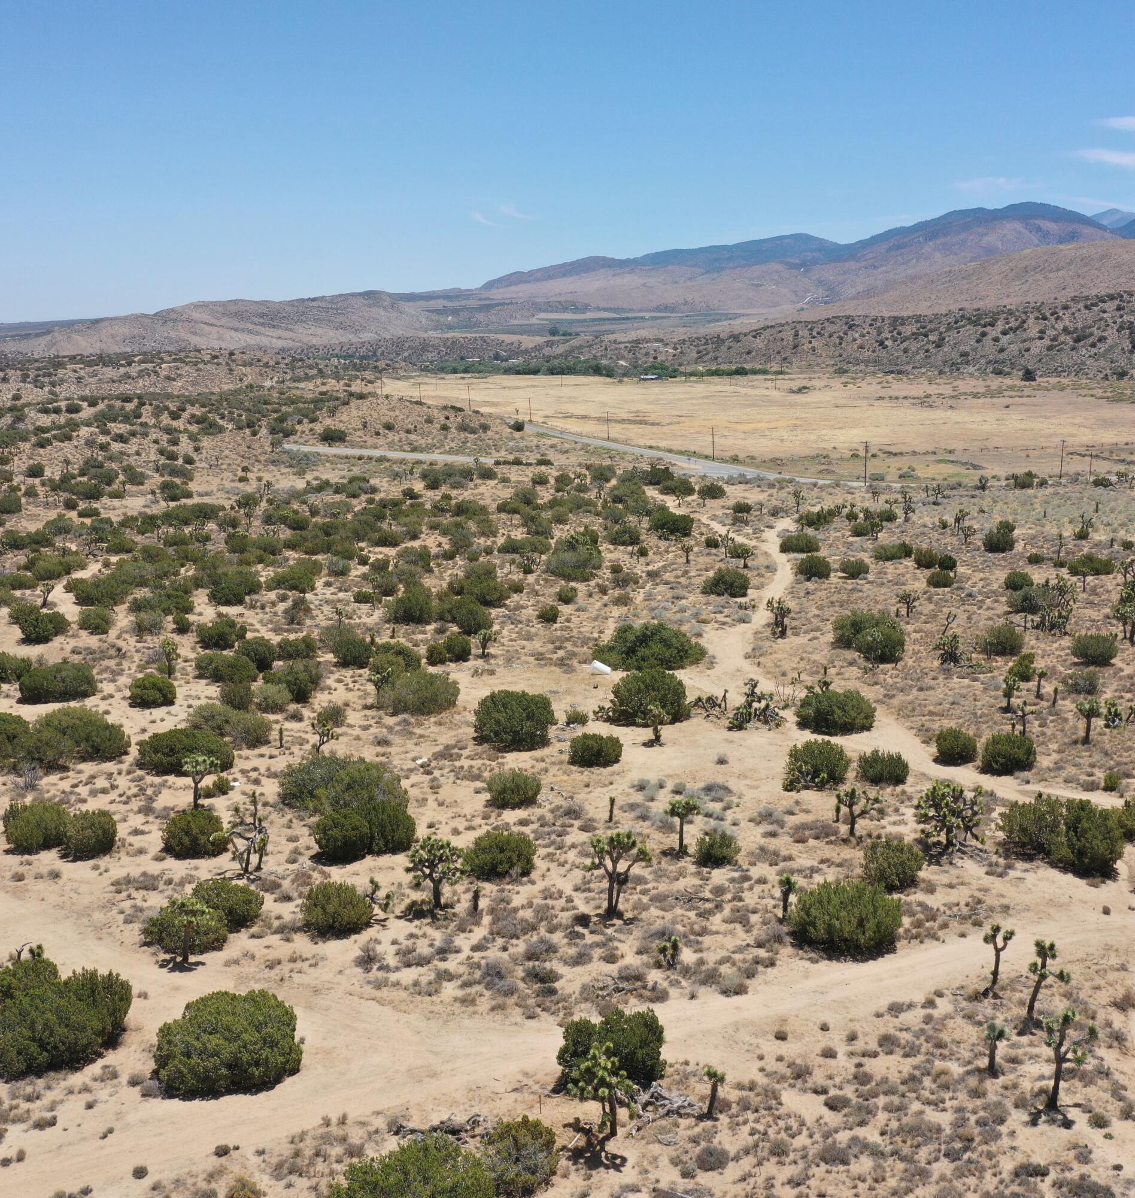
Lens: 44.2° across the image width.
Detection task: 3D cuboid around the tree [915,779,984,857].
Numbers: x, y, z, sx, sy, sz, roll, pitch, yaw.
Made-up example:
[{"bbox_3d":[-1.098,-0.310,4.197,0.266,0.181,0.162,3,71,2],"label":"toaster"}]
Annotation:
[{"bbox_3d":[20.137,11.538,73.878,3.440,4.260,3.270,3,12,16],"label":"tree"}]

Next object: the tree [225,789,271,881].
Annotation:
[{"bbox_3d":[-17.368,12.766,76.119,2.438,4.742,2.316,-4,12,-13],"label":"tree"}]

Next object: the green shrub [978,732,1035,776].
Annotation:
[{"bbox_3d":[28.499,10.058,90.679,3.565,2.571,3.387,3,12,18],"label":"green shrub"}]

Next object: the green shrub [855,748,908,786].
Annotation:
[{"bbox_3d":[21.831,11.667,96.842,3.597,2.122,3.237,3,11,13],"label":"green shrub"}]

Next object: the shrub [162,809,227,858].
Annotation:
[{"bbox_3d":[-21.143,13.298,79.320,3.538,2.532,3.361,-4,12,-16],"label":"shrub"}]

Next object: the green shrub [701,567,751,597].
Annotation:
[{"bbox_3d":[15.980,-1.700,140.810,4.920,3.060,4.430,1,11,6],"label":"green shrub"}]

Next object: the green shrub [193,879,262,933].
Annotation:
[{"bbox_3d":[-15.324,13.615,62.787,3.240,1.900,2.920,-3,12,-14],"label":"green shrub"}]

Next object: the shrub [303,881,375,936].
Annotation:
[{"bbox_3d":[-11.514,15.504,70.368,3.557,2.087,3.380,-2,12,-10],"label":"shrub"}]

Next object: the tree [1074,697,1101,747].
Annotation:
[{"bbox_3d":[33.660,7.910,90.430,1.700,3.100,1.620,4,12,21],"label":"tree"}]

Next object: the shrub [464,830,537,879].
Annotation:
[{"bbox_3d":[-3.617,13.857,75.869,3.960,2.236,3.762,-2,12,-3],"label":"shrub"}]

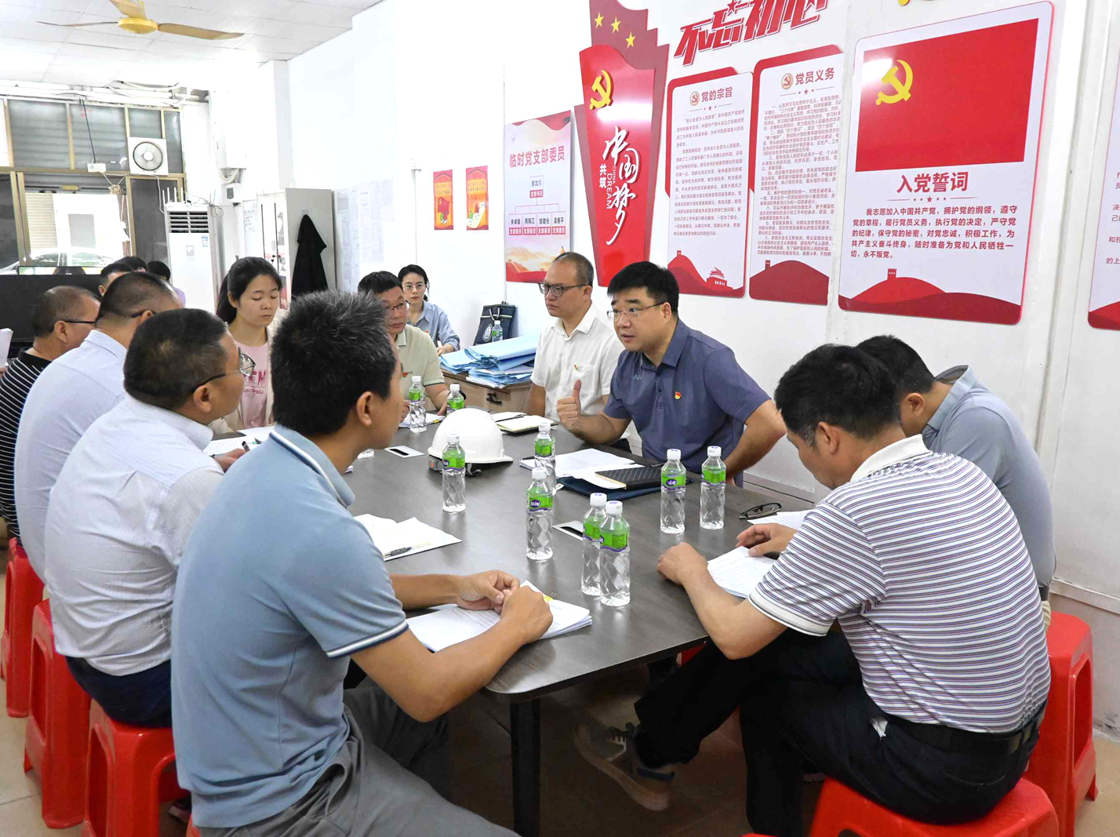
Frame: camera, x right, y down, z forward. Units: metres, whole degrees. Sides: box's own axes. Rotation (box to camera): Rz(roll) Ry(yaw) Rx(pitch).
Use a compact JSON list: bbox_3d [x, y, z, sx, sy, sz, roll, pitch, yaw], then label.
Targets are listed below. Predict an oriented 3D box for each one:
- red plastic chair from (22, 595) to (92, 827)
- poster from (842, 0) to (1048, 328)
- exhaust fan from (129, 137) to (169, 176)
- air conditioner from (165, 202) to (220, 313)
[{"bbox_3d":[-1.194,0.722,2.359,0.315,0.470,0.315,-9,15,-39],"label":"red plastic chair"},{"bbox_3d":[1.213,-0.801,2.965,0.020,0.935,0.707,-7,14,-32],"label":"poster"},{"bbox_3d":[-4.563,-2.902,10.057,0.392,0.393,0.120,-7,14,-33],"label":"exhaust fan"},{"bbox_3d":[-4.077,-1.496,10.083,0.500,1.720,0.360,-5,13,-27],"label":"air conditioner"}]

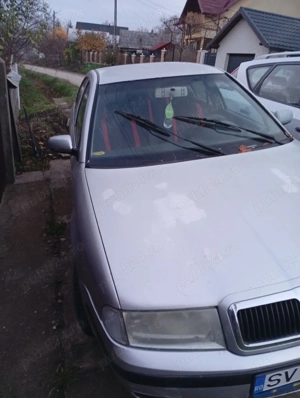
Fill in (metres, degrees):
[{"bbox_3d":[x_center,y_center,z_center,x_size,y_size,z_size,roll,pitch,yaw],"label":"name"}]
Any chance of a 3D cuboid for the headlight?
[{"bbox_3d":[0.091,0.465,1.158,0.376,0.170,0.115,-4,27,-1],"label":"headlight"}]

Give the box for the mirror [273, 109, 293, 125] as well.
[{"bbox_3d":[1.060,-0.634,2.451,0.195,0.120,0.120,-9,27,-10],"label":"mirror"}]

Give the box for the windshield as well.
[{"bbox_3d":[0.218,-0.601,2.275,1.428,0.140,0.910,-9,56,-10],"label":"windshield"}]

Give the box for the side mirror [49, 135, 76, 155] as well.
[{"bbox_3d":[-0.611,-0.367,2.145,0.195,0.120,0.120,-9,27,-10],"label":"side mirror"}]

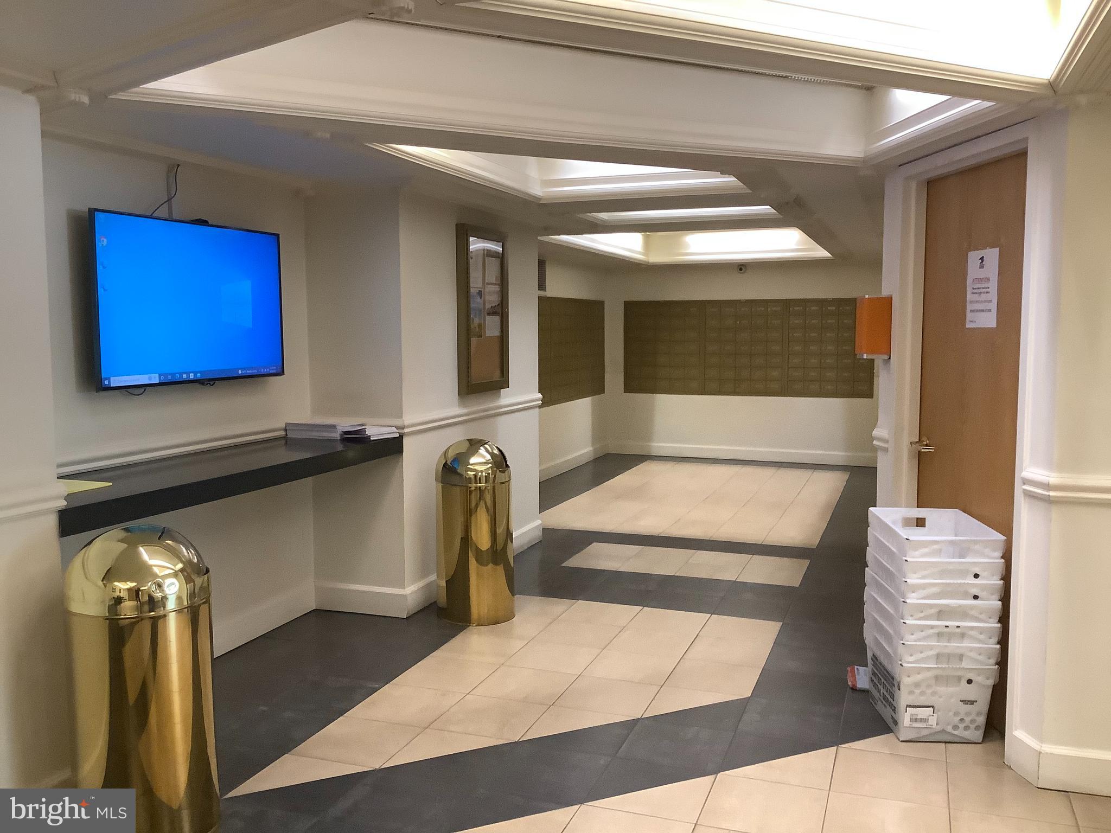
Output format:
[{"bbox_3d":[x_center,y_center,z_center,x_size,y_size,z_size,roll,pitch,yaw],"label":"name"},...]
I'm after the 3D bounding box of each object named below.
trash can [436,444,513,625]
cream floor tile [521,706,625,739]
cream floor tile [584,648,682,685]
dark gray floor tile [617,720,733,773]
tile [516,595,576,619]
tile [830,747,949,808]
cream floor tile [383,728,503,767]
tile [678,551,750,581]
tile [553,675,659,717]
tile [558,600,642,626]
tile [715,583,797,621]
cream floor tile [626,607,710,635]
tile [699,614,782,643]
[{"bbox_3d":[-0.400,0.556,4.990,0.390,0.890,0.390,0,5,0],"label":"trash can"},{"bbox_3d":[0.089,1.136,3.597,0.350,0.010,0.350,2,6,20],"label":"cream floor tile"},{"bbox_3d":[0.331,1.082,4.278,0.355,0.010,0.354,2,6,20],"label":"cream floor tile"},{"bbox_3d":[0.427,1.155,3.496,0.355,0.010,0.354,2,6,20],"label":"dark gray floor tile"},{"bbox_3d":[-0.097,0.995,5.154,0.350,0.010,0.350,2,6,20],"label":"tile"},{"bbox_3d":[1.096,1.180,3.259,0.355,0.010,0.354,2,6,20],"label":"tile"},{"bbox_3d":[-0.351,1.135,3.314,0.340,0.010,0.342,2,6,20],"label":"cream floor tile"},{"bbox_3d":[0.959,0.895,5.944,0.343,0.010,0.651,2,6,20],"label":"tile"},{"bbox_3d":[0.212,1.113,3.947,0.355,0.010,0.354,2,6,20],"label":"tile"},{"bbox_3d":[0.229,0.983,4.932,0.340,0.010,0.342,2,6,20],"label":"tile"},{"bbox_3d":[1.052,0.960,5.187,0.340,0.010,0.683,2,6,20],"label":"tile"},{"bbox_3d":[0.554,0.995,4.817,0.340,0.010,0.342,2,6,20],"label":"cream floor tile"},{"bbox_3d":[0.883,1.010,4.721,0.343,0.010,0.342,2,6,20],"label":"tile"}]

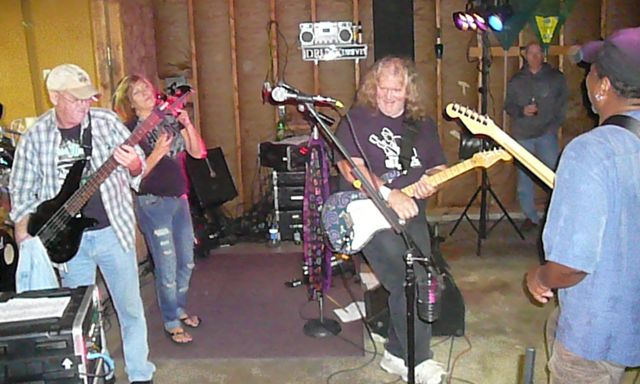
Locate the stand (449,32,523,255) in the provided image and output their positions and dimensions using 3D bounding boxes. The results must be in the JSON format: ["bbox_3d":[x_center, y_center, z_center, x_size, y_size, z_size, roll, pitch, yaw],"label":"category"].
[{"bbox_3d":[1.464,-0.457,5.732,0.700,1.900,0.620,-2,11,0],"label":"stand"}]

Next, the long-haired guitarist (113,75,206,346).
[{"bbox_3d":[-0.997,0.103,4.072,0.550,1.630,0.460,-8,13,-26],"label":"long-haired guitarist"}]

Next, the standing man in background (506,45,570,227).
[{"bbox_3d":[2.043,-0.499,6.115,0.600,1.790,0.380,1,12,17],"label":"standing man in background"}]

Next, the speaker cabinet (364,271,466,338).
[{"bbox_3d":[0.600,0.675,4.157,0.550,0.360,0.450,-5,12,-14],"label":"speaker cabinet"}]

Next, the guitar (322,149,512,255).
[{"bbox_3d":[0.481,0.012,3.130,0.980,0.320,0.080,-20,-7,8],"label":"guitar"}]

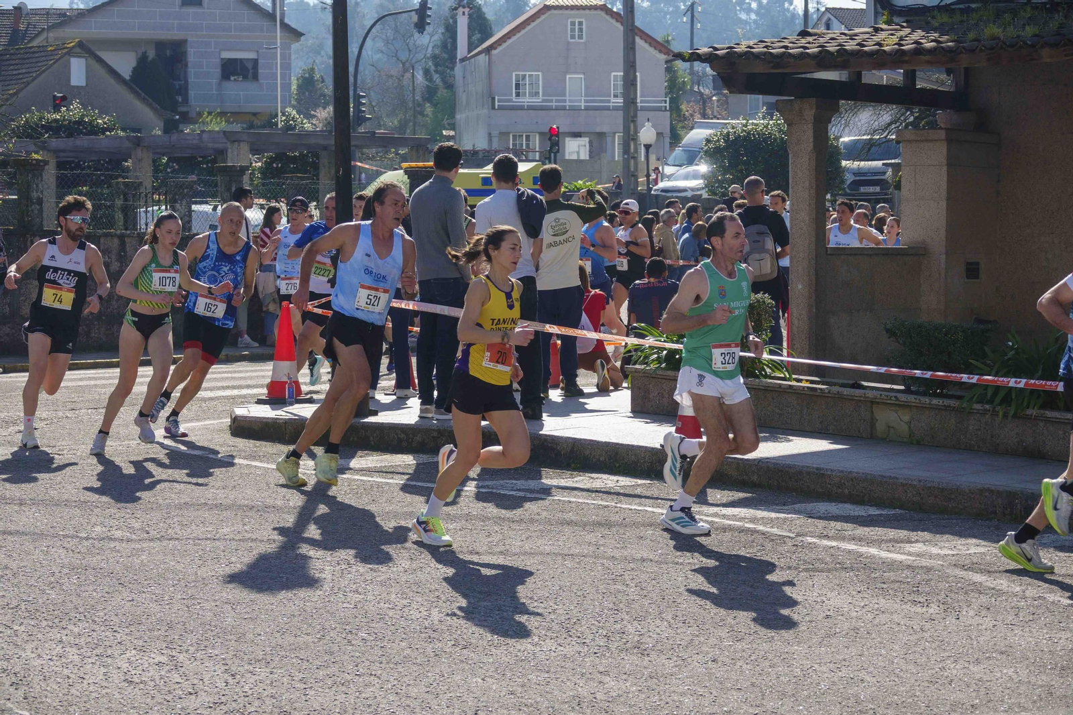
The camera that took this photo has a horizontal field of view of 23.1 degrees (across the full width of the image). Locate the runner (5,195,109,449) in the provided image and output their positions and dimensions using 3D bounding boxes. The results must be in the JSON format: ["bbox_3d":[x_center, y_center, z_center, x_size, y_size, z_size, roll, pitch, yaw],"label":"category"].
[{"bbox_3d":[-3.243,-0.250,17.750,0.670,1.710,0.620,-2,4,-20],"label":"runner"}]

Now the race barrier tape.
[{"bbox_3d":[1.075,-0.105,17.400,5.250,0.430,0.090,3,5,35],"label":"race barrier tape"}]

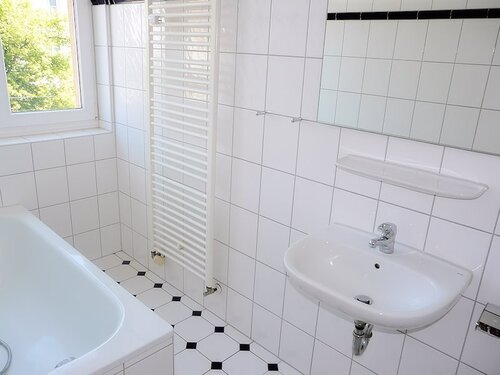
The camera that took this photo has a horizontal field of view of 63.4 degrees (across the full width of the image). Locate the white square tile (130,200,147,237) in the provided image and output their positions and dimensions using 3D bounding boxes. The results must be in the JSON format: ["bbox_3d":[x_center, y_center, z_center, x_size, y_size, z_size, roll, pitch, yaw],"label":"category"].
[{"bbox_3d":[-0.763,0.210,2.808,0.196,0.248,0.010,19,25,40],"label":"white square tile"}]

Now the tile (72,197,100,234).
[{"bbox_3d":[-1.137,0.194,2.796,0.010,0.248,0.193,19,25,40],"label":"tile"}]

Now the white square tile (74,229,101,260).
[{"bbox_3d":[-1.152,0.427,2.877,0.015,0.238,0.191,19,25,40],"label":"white square tile"}]

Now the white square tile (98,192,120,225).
[{"bbox_3d":[-1.018,0.159,2.923,0.015,0.246,0.157,19,25,40],"label":"white square tile"}]

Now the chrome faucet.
[{"bbox_3d":[0.467,0.181,1.399,0.052,0.114,0.150,19,25,40],"label":"chrome faucet"}]

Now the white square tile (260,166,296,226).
[{"bbox_3d":[0.128,0.041,1.892,0.193,0.246,0.015,19,25,40],"label":"white square tile"}]

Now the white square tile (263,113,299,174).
[{"bbox_3d":[0.140,-0.196,1.809,0.196,0.248,0.010,19,25,40],"label":"white square tile"}]

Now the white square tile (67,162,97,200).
[{"bbox_3d":[-1.127,-0.042,2.719,0.015,0.246,0.191,19,25,40],"label":"white square tile"}]

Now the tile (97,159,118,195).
[{"bbox_3d":[-1.003,-0.078,2.840,0.010,0.248,0.157,19,25,40],"label":"tile"}]

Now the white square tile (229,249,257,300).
[{"bbox_3d":[-0.043,0.463,2.176,0.196,0.248,0.010,19,25,40],"label":"white square tile"}]

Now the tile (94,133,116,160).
[{"bbox_3d":[-0.995,-0.277,2.776,0.015,0.168,0.157,19,25,40],"label":"tile"}]

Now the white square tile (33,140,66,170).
[{"bbox_3d":[-1.250,-0.203,2.514,0.015,0.168,0.191,19,25,40],"label":"white square tile"}]

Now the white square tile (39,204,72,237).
[{"bbox_3d":[-1.271,0.233,2.660,0.010,0.248,0.193,19,25,40],"label":"white square tile"}]

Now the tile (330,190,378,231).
[{"bbox_3d":[0.415,0.141,1.641,0.193,0.246,0.015,19,25,40],"label":"tile"}]

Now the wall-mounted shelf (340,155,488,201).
[{"bbox_3d":[0.516,-0.044,1.379,0.508,0.032,0.138,19,25,40],"label":"wall-mounted shelf"}]

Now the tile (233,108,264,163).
[{"bbox_3d":[-0.004,-0.246,1.936,0.196,0.248,0.010,19,25,40],"label":"tile"}]

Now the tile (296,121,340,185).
[{"bbox_3d":[0.284,-0.145,1.683,0.196,0.248,0.010,19,25,40],"label":"tile"}]

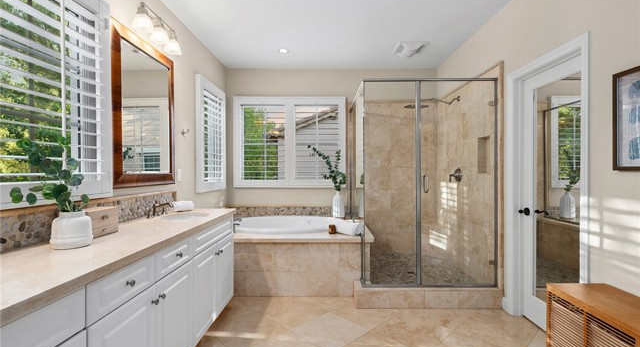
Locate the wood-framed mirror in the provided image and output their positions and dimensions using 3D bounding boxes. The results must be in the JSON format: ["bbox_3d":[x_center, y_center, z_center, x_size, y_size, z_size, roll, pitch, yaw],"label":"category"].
[{"bbox_3d":[-1.349,-0.459,2.372,0.045,1.117,0.800,0,0,1],"label":"wood-framed mirror"}]

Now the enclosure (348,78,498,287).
[{"bbox_3d":[1.036,0.086,3.548,1.249,1.946,1.510,0,0,1],"label":"enclosure"}]

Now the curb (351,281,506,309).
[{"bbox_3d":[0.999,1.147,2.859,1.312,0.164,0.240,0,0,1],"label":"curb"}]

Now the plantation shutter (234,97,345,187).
[{"bbox_3d":[-0.422,-0.438,4.291,1.588,1.298,0.060,0,0,1],"label":"plantation shutter"}]

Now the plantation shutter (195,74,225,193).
[{"bbox_3d":[-1.324,-0.437,3.743,0.055,1.306,0.849,0,0,1],"label":"plantation shutter"}]

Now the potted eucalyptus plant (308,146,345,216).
[{"bbox_3d":[0.103,0.120,4.130,0.517,1.008,0.340,0,0,1],"label":"potted eucalyptus plant"}]

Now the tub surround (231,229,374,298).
[{"bbox_3d":[-0.399,0.935,3.660,1.895,0.589,1.342,0,0,1],"label":"tub surround"}]

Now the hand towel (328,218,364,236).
[{"bbox_3d":[0.286,0.579,3.240,0.360,0.125,0.135,0,1,45],"label":"hand towel"}]

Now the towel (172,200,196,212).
[{"bbox_3d":[-1.220,0.289,2.729,0.190,0.092,0.100,-1,1,-37],"label":"towel"}]

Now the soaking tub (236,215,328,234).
[{"bbox_3d":[-0.405,0.850,3.728,1.470,0.480,1.090,0,0,1],"label":"soaking tub"}]

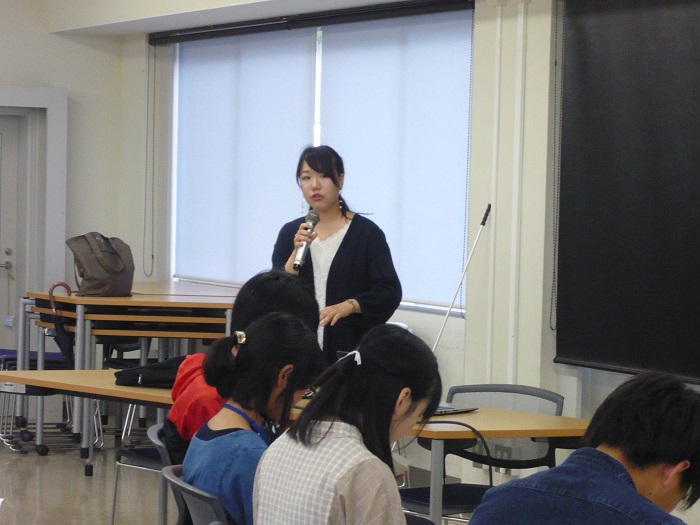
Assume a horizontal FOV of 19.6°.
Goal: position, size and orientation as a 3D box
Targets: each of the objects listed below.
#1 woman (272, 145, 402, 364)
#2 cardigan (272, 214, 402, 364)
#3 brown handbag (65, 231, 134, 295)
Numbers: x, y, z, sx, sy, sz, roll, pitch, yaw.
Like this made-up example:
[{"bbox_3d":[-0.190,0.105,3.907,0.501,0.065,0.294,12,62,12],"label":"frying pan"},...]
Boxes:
[{"bbox_3d":[-0.060,0.349,7.789,0.480,1.600,0.360,2,2,24],"label":"woman"},{"bbox_3d":[-0.052,0.155,7.782,0.480,0.680,0.330,2,2,24],"label":"cardigan"},{"bbox_3d":[-1.331,0.010,10.790,0.340,0.335,0.180,1,2,-8],"label":"brown handbag"}]

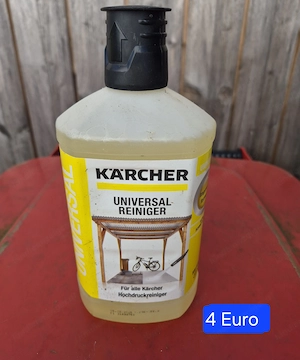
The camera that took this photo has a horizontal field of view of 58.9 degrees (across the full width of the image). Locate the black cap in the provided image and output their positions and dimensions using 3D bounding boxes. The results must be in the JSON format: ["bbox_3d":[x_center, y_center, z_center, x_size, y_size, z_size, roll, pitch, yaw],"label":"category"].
[{"bbox_3d":[-0.008,-0.086,0.177,0.044,0.047,0.044,0,26,0],"label":"black cap"}]

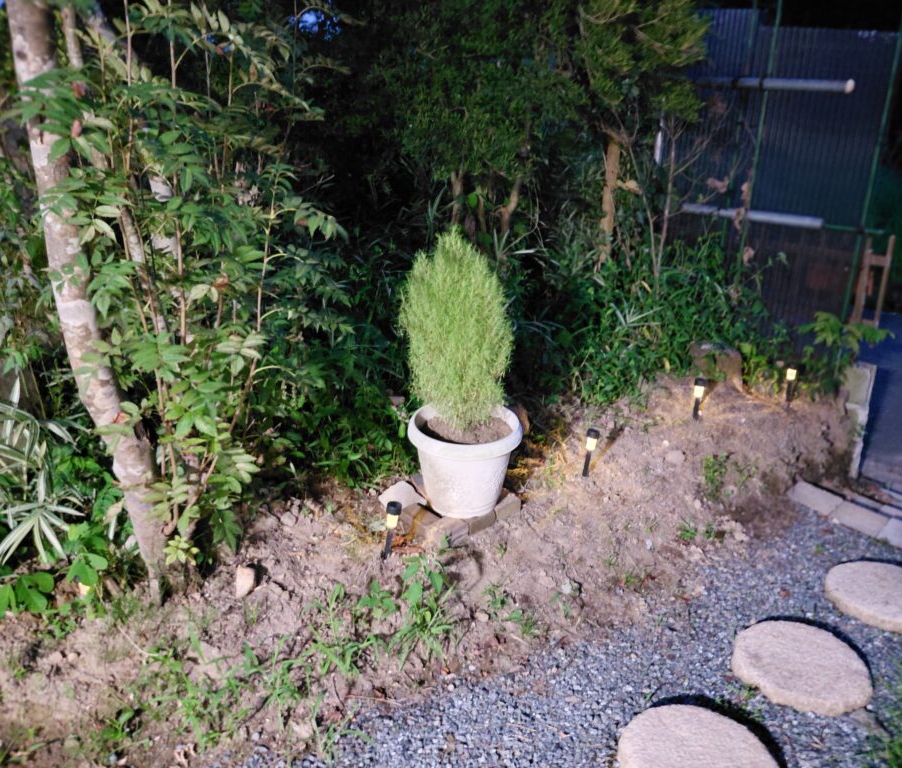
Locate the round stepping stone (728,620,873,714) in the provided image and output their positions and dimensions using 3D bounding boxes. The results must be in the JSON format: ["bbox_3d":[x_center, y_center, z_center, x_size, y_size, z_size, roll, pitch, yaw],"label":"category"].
[{"bbox_3d":[0.857,0.691,1.821,0.300,0.050,0.300,1,19,0],"label":"round stepping stone"}]

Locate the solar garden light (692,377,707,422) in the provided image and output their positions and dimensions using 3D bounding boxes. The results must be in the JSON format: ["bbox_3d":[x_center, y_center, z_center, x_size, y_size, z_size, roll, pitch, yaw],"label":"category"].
[{"bbox_3d":[0.977,0.060,2.920,0.046,0.171,0.046,2,19,0],"label":"solar garden light"}]

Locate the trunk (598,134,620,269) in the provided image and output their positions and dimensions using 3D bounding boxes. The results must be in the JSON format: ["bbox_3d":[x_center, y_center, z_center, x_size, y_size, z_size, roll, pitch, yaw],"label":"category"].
[{"bbox_3d":[0.873,-1.012,4.100,0.090,0.740,0.090,2,19,0],"label":"trunk"}]

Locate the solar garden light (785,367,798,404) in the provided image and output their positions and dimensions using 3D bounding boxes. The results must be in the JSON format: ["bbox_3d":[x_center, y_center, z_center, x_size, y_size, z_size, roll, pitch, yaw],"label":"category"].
[{"bbox_3d":[1.421,0.006,3.080,0.046,0.152,0.046,2,19,0],"label":"solar garden light"}]

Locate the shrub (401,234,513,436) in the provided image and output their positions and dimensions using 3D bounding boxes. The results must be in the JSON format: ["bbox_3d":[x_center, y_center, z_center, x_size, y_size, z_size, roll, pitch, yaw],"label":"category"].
[{"bbox_3d":[0.012,-0.121,1.955,0.296,0.572,0.296,2,19,0],"label":"shrub"}]

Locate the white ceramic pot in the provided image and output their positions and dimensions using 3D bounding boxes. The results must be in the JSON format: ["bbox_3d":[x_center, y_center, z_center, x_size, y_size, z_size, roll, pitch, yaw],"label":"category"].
[{"bbox_3d":[0.037,0.222,2.073,0.318,0.232,0.318,1,19,0],"label":"white ceramic pot"}]

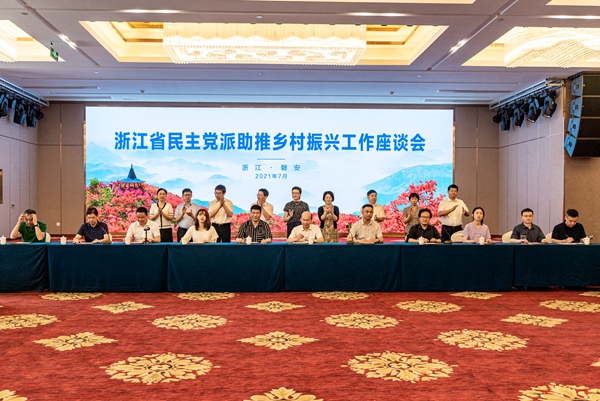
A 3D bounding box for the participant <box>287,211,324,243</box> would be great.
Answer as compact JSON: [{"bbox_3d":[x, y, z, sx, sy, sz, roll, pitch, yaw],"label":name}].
[{"bbox_3d":[0.092,0.812,9.200,0.620,1.256,0.780,0,0,0],"label":"participant"}]

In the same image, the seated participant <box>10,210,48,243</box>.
[{"bbox_3d":[-4.446,0.785,9.030,0.600,1.281,0.780,0,0,-9],"label":"seated participant"}]

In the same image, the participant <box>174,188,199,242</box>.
[{"bbox_3d":[-2.088,0.613,10.143,0.460,1.670,0.420,0,-1,-5],"label":"participant"}]

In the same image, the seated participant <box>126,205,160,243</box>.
[{"bbox_3d":[-2.630,0.776,9.190,0.600,1.318,0.720,0,-1,-1],"label":"seated participant"}]

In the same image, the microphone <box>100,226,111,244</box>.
[{"bbox_3d":[-3.124,0.564,8.853,0.120,0.286,0.200,0,-1,-23],"label":"microphone"}]

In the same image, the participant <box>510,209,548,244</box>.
[{"bbox_3d":[3.882,0.796,9.350,0.600,1.313,0.780,0,0,10],"label":"participant"}]

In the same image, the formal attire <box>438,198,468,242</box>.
[{"bbox_3d":[2.825,0.691,10.112,0.540,1.454,0.340,0,-1,-7],"label":"formal attire"}]

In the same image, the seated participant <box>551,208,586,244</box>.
[{"bbox_3d":[4.599,0.807,9.411,0.600,1.328,0.780,0,0,-2],"label":"seated participant"}]

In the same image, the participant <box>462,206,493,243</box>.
[{"bbox_3d":[3.002,0.784,9.310,0.520,1.331,0.760,0,0,8],"label":"participant"}]

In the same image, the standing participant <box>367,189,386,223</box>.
[{"bbox_3d":[1.354,0.625,10.142,0.460,1.646,0.400,0,-1,-10],"label":"standing participant"}]

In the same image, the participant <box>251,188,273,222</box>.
[{"bbox_3d":[-0.691,0.615,10.143,0.430,1.666,0.420,0,-1,14],"label":"participant"}]

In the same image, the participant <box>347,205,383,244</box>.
[{"bbox_3d":[1.088,0.766,9.288,0.600,1.403,0.780,0,0,-2],"label":"participant"}]

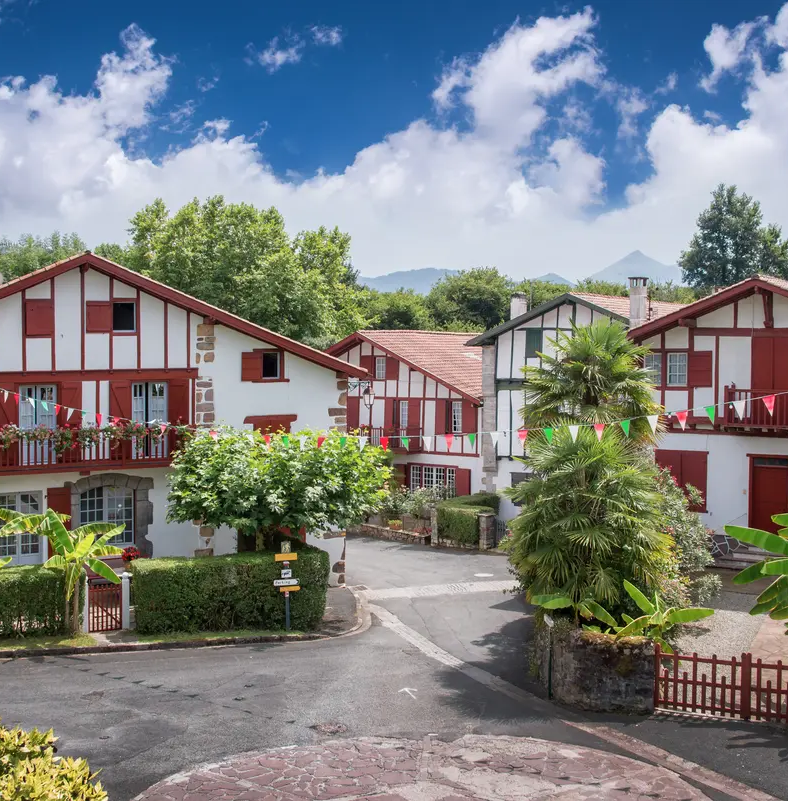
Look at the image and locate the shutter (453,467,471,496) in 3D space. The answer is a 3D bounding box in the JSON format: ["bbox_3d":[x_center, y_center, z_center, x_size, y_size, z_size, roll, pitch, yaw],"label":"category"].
[{"bbox_3d":[2.640,3.176,41.173,0.722,1.143,0.050,2,3,32],"label":"shutter"}]

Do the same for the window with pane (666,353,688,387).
[{"bbox_3d":[8.502,-0.930,32.000,0.660,1.020,0.100,2,3,26],"label":"window with pane"}]

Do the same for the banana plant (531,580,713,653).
[{"bbox_3d":[4.179,4.106,19.600,3.200,1.490,1.800,1,3,9],"label":"banana plant"}]

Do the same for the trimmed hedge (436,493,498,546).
[{"bbox_3d":[2.388,3.862,34.200,1.900,1.250,2.200,2,3,27],"label":"trimmed hedge"}]

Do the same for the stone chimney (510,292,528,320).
[{"bbox_3d":[4.628,-3.329,39.401,0.500,1.350,0.550,2,3,34],"label":"stone chimney"}]

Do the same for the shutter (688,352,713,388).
[{"bbox_3d":[8.170,-0.825,28.413,0.596,0.986,0.050,1,3,25],"label":"shutter"}]

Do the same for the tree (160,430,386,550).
[{"bbox_3d":[-2.557,2.630,23.725,4.706,4.022,4.000,-1,2,-22],"label":"tree"}]

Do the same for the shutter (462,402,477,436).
[{"bbox_3d":[2.883,0.663,40.925,0.650,1.326,0.050,2,3,32],"label":"shutter"}]

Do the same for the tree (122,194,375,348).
[{"bbox_3d":[-6.779,-3.187,51.649,11.400,13.260,10.500,0,3,0],"label":"tree"}]

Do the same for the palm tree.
[{"bbox_3d":[3.903,1.617,21.300,3.200,6.340,3.100,0,3,0],"label":"palm tree"}]

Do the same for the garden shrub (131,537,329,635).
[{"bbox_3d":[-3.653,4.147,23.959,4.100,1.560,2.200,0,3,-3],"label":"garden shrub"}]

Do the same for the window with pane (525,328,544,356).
[{"bbox_3d":[4.865,-2.009,36.950,0.671,0.986,0.100,2,3,34],"label":"window with pane"}]

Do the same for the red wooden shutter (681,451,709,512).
[{"bbox_3d":[9.027,2.429,32.000,0.760,1.780,0.060,2,3,26],"label":"red wooden shutter"}]

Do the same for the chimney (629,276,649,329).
[{"bbox_3d":[6.960,-2.718,30.418,0.450,1.600,0.450,2,3,33],"label":"chimney"}]

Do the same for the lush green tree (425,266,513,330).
[{"bbox_3d":[5.259,-3.375,74.926,6.045,12.021,6.045,0,2,0],"label":"lush green tree"}]

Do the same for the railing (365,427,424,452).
[{"bbox_3d":[-0.055,1.425,39.000,2.200,0.920,0.900,2,4,30],"label":"railing"}]

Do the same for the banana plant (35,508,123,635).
[{"bbox_3d":[-6.593,3.572,22.398,1.835,2.579,1.700,-1,2,-23],"label":"banana plant"}]

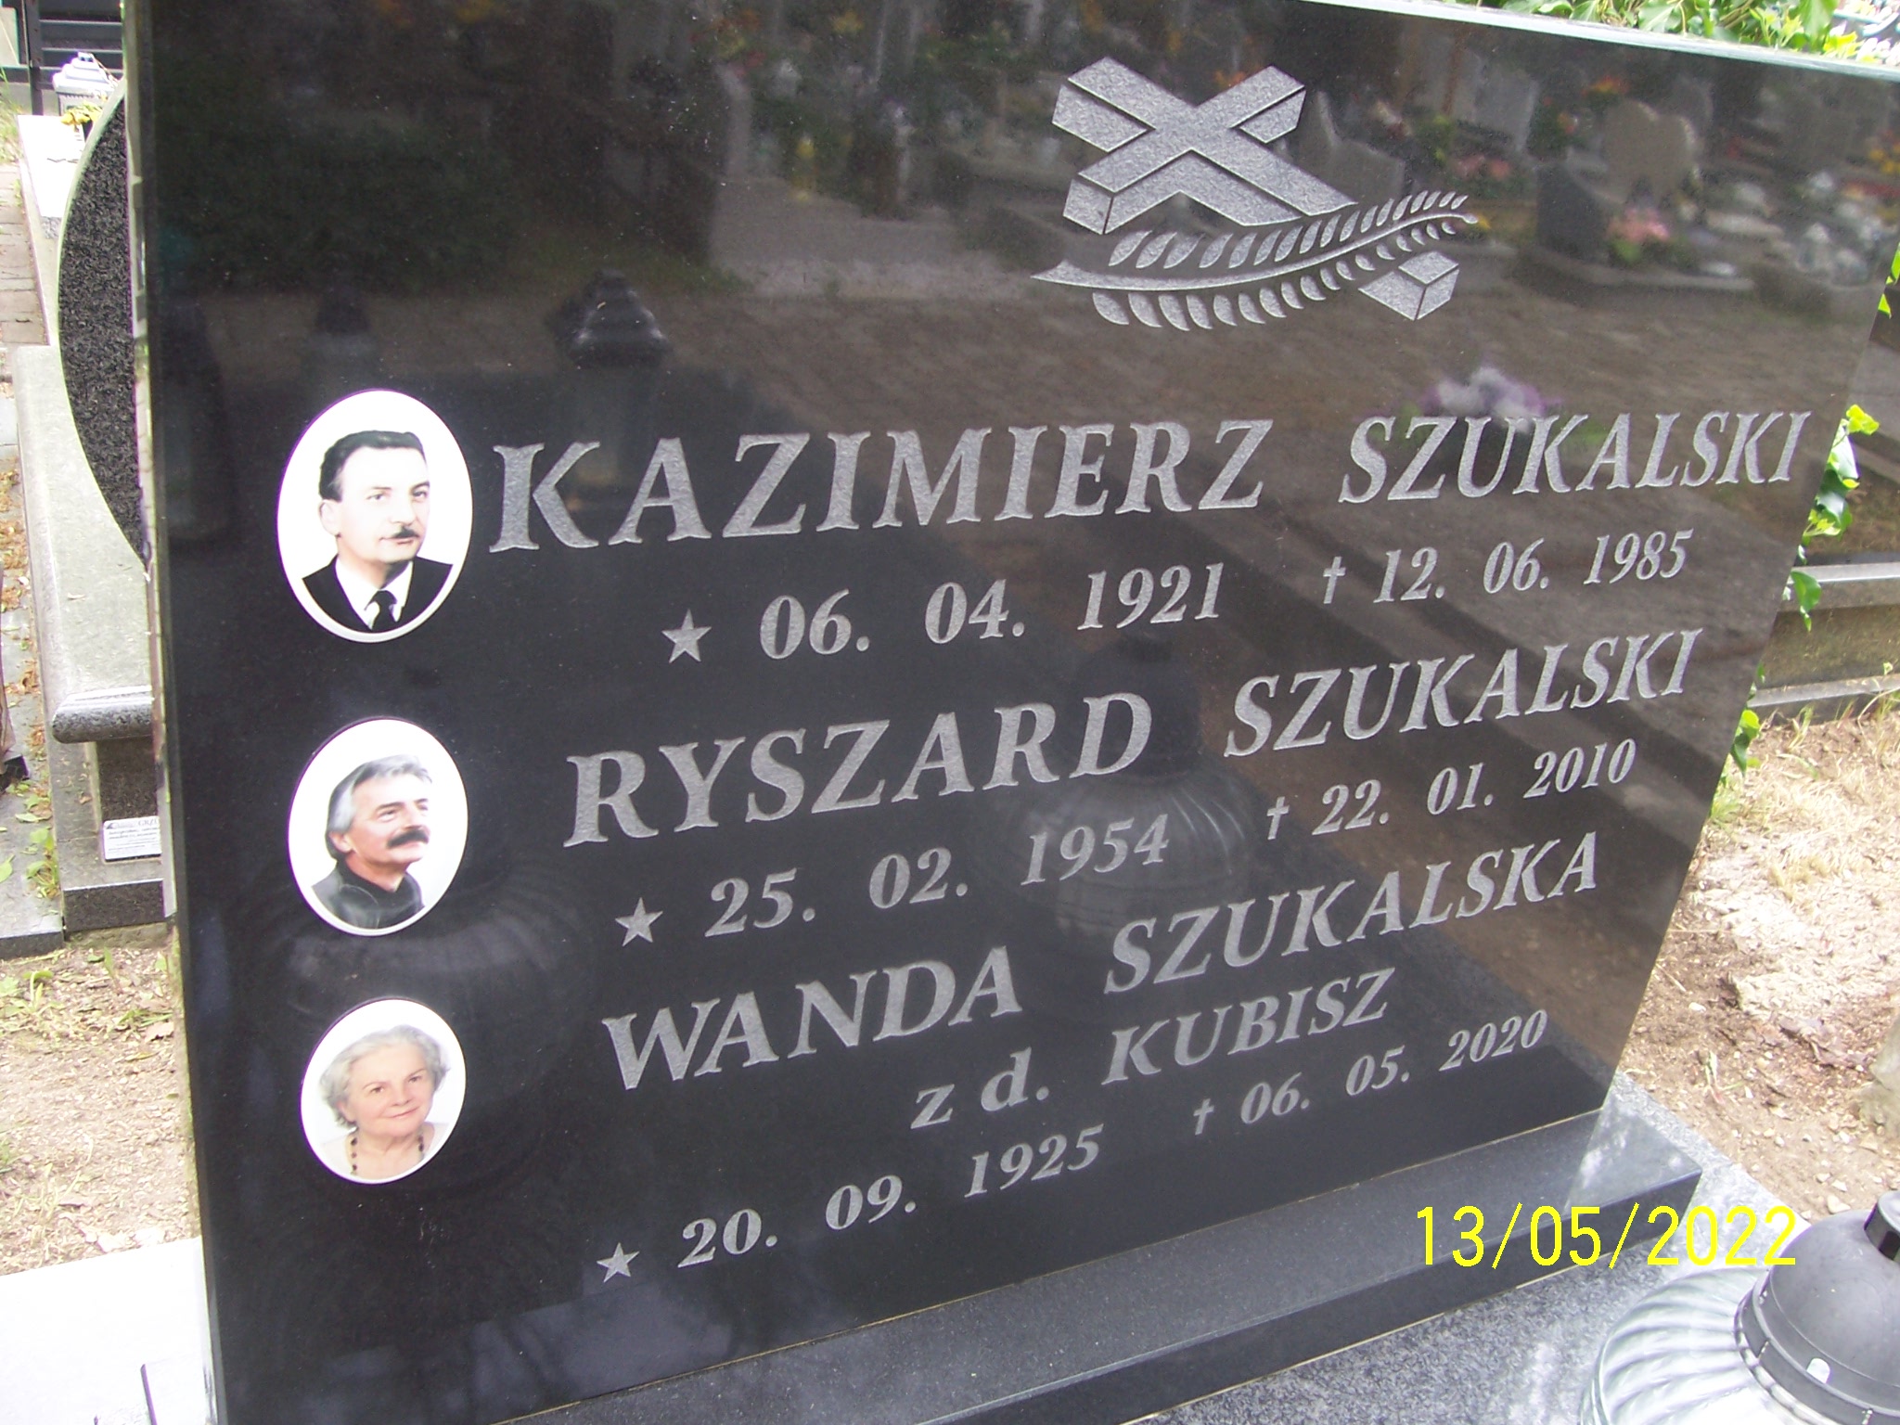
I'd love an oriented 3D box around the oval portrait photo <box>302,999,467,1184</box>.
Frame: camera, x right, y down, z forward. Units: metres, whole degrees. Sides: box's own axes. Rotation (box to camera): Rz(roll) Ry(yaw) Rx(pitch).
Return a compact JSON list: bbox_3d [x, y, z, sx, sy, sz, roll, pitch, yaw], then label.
[{"bbox_3d":[-0.363,0.246,1.200,0.110,0.150,0.010,-6,29,-28],"label":"oval portrait photo"}]

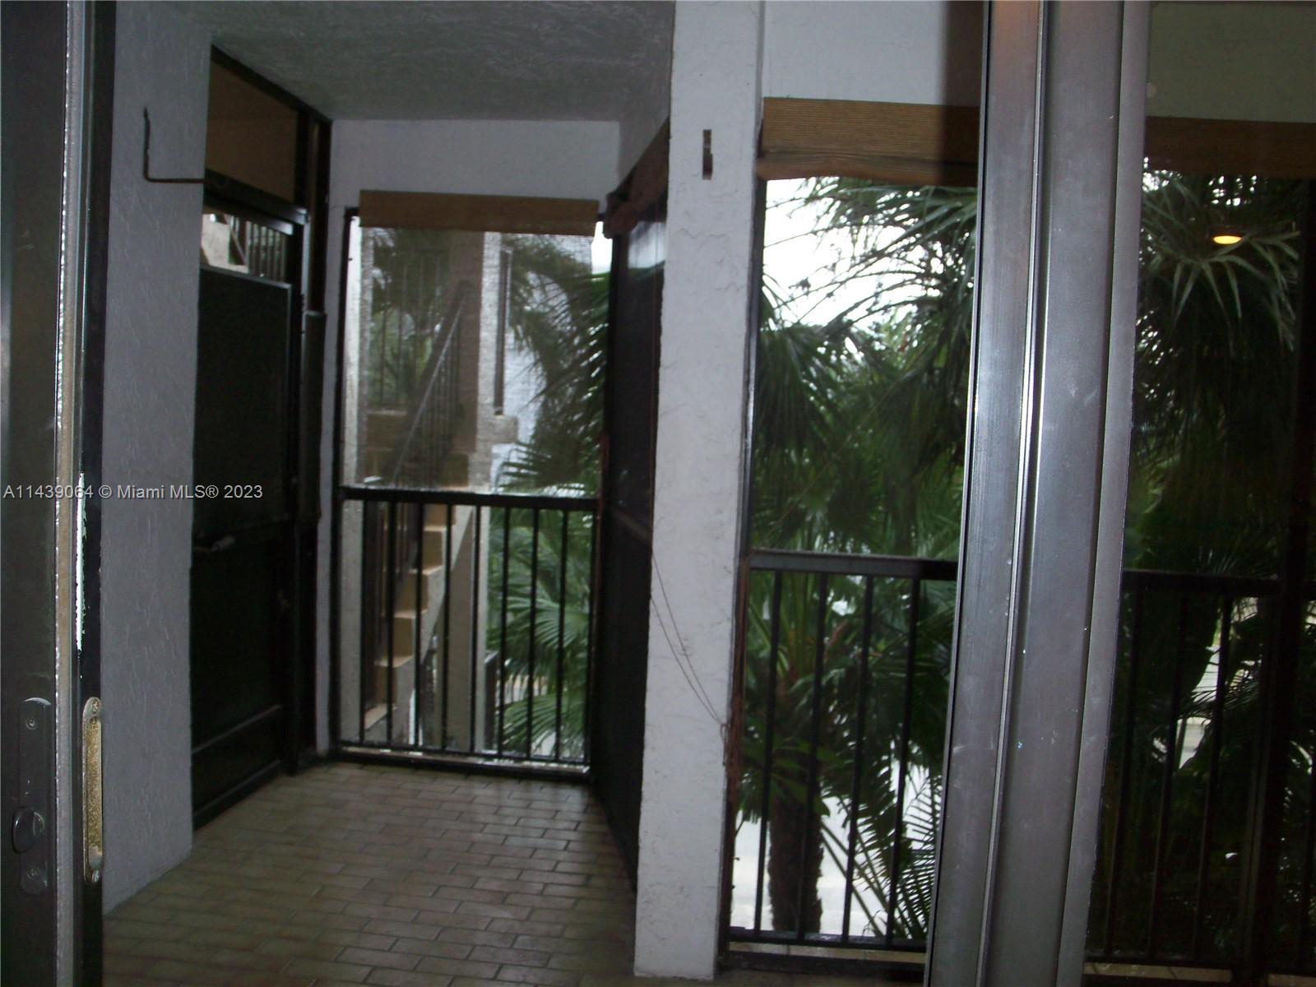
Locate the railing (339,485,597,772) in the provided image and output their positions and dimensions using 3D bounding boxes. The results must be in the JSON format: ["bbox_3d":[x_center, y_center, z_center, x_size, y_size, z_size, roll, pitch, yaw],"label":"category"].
[{"bbox_3d":[-0.737,0.507,5.022,1.000,1.022,0.060,3,4,5],"label":"railing"}]

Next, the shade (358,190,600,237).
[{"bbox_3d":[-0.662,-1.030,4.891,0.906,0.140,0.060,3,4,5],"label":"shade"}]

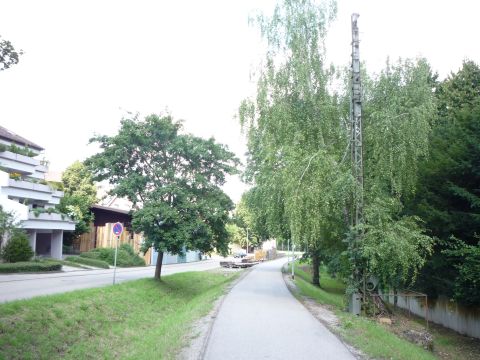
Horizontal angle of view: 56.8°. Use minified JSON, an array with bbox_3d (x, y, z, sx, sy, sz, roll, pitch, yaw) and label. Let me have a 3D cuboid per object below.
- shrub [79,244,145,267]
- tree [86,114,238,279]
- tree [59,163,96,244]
[{"bbox_3d":[-10.300,5.902,34.714,5.700,1.650,2.400,-7,-11,40],"label":"shrub"},{"bbox_3d":[-3.900,0.748,22.521,7.500,8.400,7.400,0,-8,0],"label":"tree"},{"bbox_3d":[-15.100,2.514,41.563,4.200,9.200,4.200,-2,-8,15],"label":"tree"}]

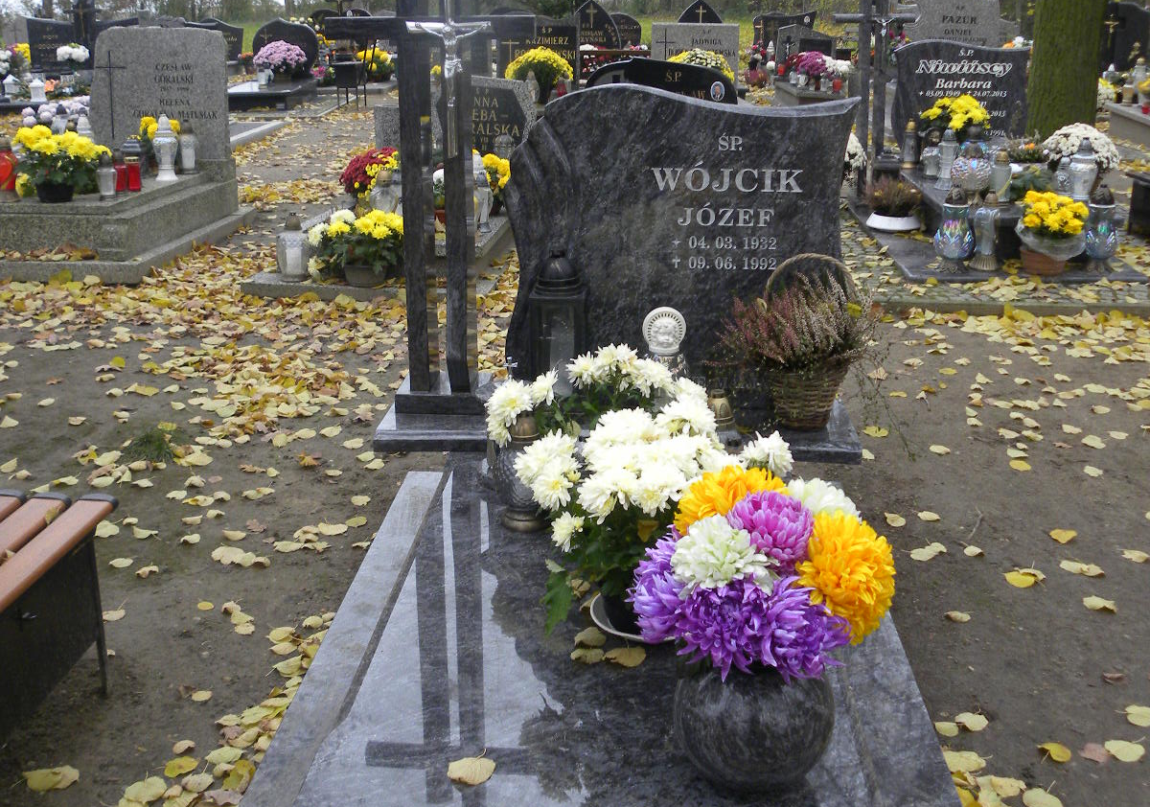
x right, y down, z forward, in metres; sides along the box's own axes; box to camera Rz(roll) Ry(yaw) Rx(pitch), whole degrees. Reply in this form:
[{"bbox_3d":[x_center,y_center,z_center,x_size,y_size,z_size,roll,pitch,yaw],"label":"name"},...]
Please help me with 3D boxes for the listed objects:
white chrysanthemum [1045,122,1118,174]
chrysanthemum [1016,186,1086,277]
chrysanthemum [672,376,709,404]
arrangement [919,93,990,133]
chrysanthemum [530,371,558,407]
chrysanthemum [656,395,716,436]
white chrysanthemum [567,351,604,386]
[{"bbox_3d":[2.547,-1.281,5.796,0.380,0.250,0.360,1,20,3],"label":"white chrysanthemum"},{"bbox_3d":[2.207,-0.797,5.321,0.332,0.367,0.309,1,19,3],"label":"chrysanthemum"},{"bbox_3d":[0.208,-0.022,2.055,0.085,0.070,0.085,1,20,3],"label":"chrysanthemum"},{"bbox_3d":[2.081,-1.589,6.301,0.380,0.220,0.300,1,20,3],"label":"arrangement"},{"bbox_3d":[-0.061,-0.028,2.252,0.056,0.068,0.062,1,19,3],"label":"chrysanthemum"},{"bbox_3d":[0.203,0.022,2.114,0.110,0.079,0.110,1,19,3],"label":"chrysanthemum"},{"bbox_3d":[0.021,-0.066,2.235,0.072,0.067,0.068,1,19,3],"label":"white chrysanthemum"}]

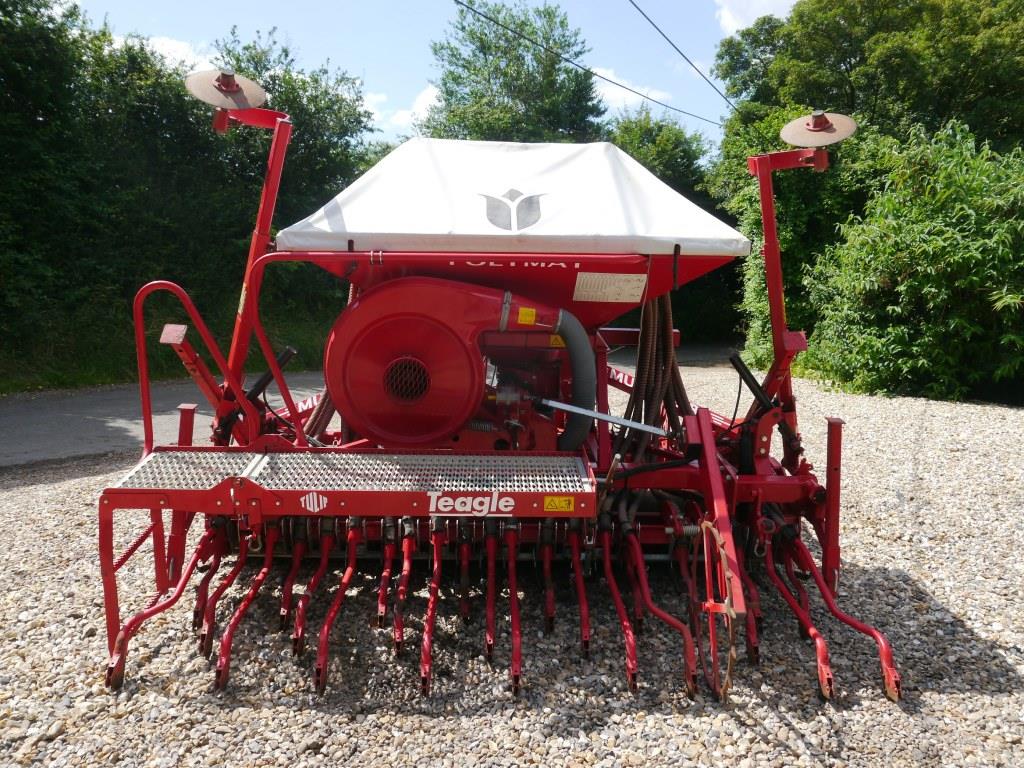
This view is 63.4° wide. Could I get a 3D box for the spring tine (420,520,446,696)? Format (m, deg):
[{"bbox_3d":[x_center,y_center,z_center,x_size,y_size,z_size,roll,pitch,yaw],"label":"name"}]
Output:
[{"bbox_3d":[-0.322,0.875,3.363,0.050,0.435,0.721,0,10,0],"label":"spring tine"}]

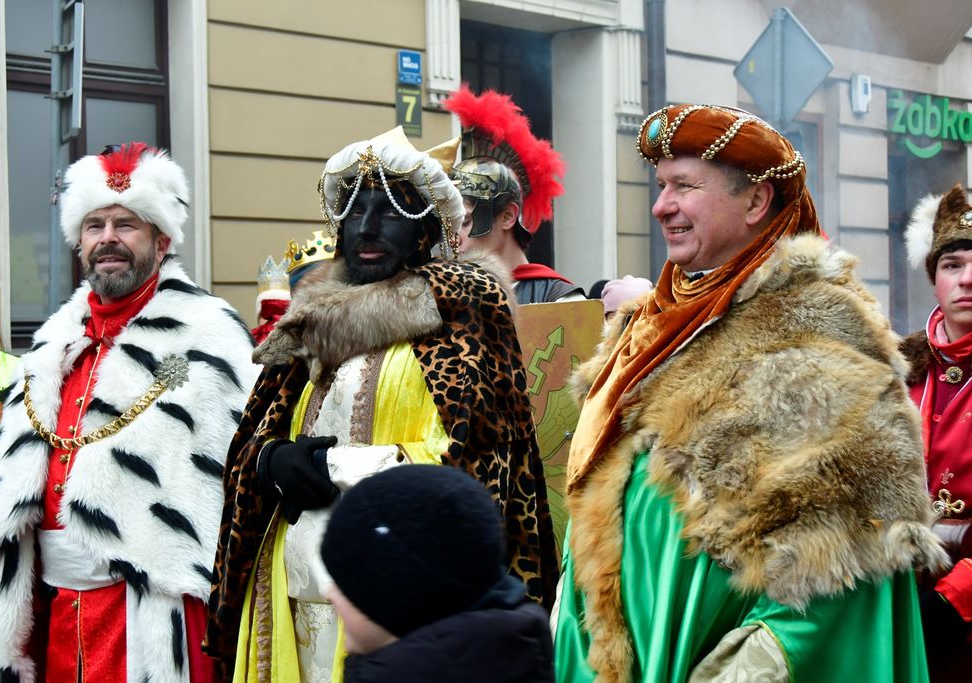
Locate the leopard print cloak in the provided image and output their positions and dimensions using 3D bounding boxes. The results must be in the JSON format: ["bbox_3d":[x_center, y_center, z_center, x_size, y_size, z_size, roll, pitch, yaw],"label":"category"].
[{"bbox_3d":[-0.205,0.300,3.400,0.620,0.940,0.430,0,1,32],"label":"leopard print cloak"}]

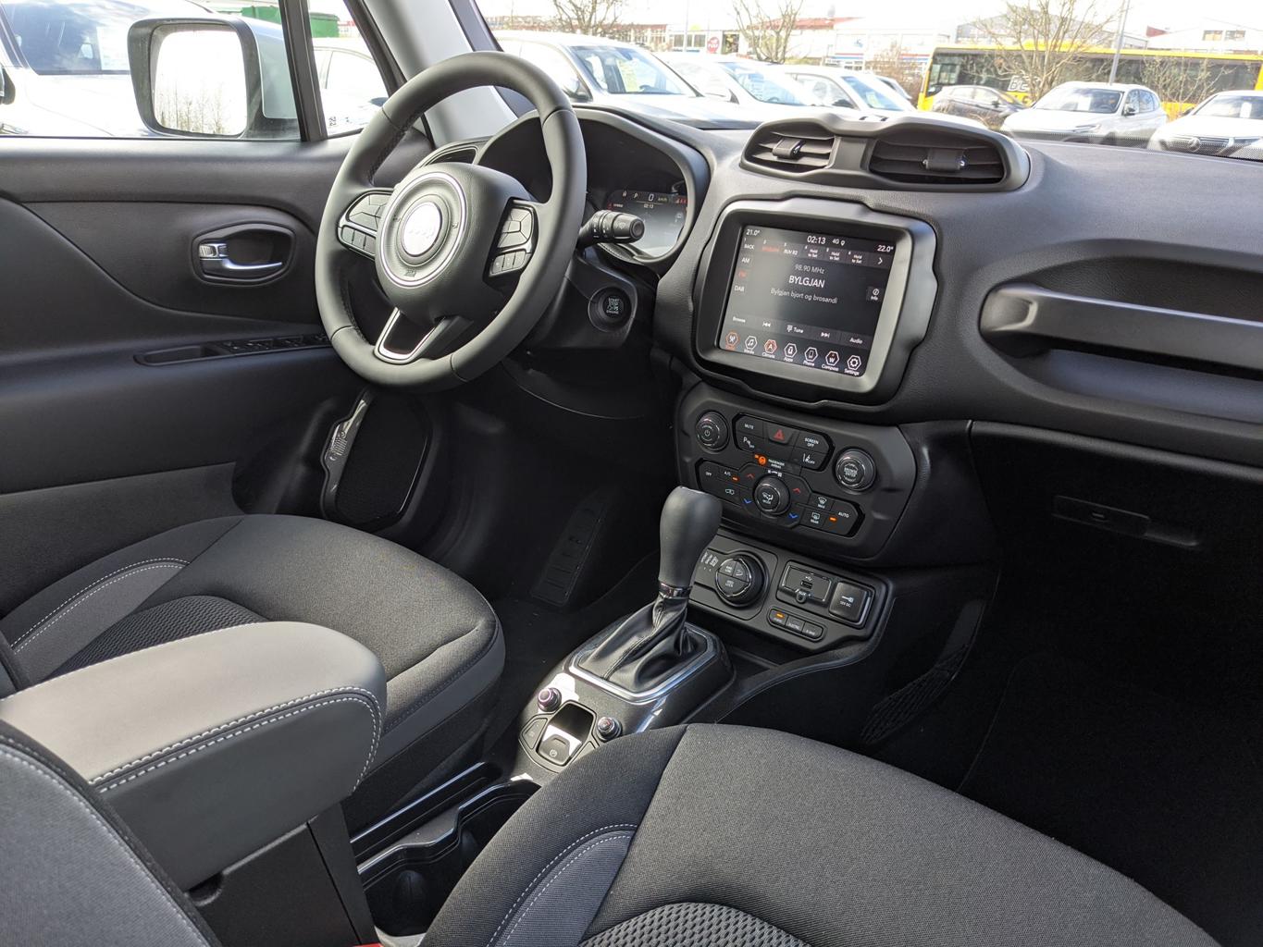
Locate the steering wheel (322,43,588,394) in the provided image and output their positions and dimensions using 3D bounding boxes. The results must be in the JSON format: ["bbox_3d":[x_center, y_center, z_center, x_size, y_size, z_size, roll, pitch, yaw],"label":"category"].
[{"bbox_3d":[-0.193,-0.266,1.073,0.376,0.376,0.100,17,0,34],"label":"steering wheel"}]

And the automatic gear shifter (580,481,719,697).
[{"bbox_3d":[0.013,0.104,0.903,0.093,0.155,0.127,17,27,35],"label":"automatic gear shifter"}]

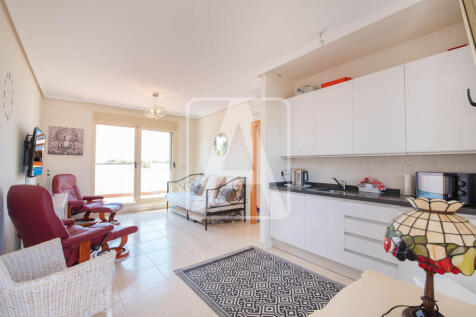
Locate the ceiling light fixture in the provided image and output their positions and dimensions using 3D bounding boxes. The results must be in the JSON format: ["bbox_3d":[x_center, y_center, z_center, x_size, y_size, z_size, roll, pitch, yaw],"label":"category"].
[{"bbox_3d":[-1.680,-1.070,4.000,0.400,0.527,0.400,1,-2,-40],"label":"ceiling light fixture"}]

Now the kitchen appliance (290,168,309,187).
[{"bbox_3d":[0.885,0.277,2.887,0.245,0.255,0.175,-1,-1,28],"label":"kitchen appliance"}]

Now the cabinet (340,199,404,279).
[{"bbox_3d":[1.558,0.833,2.218,0.550,0.706,0.476,1,-2,-40],"label":"cabinet"}]

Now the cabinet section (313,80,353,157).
[{"bbox_3d":[1.365,-0.500,2.704,0.310,0.910,0.491,1,-2,-40],"label":"cabinet section"}]

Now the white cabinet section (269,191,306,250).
[{"bbox_3d":[0.883,0.823,2.930,0.550,0.713,0.567,1,-1,-40],"label":"white cabinet section"}]

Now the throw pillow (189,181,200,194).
[{"bbox_3d":[-1.077,0.714,4.980,0.130,0.360,0.380,26,-17,-36],"label":"throw pillow"}]

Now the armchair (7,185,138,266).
[{"bbox_3d":[-1.851,0.821,2.346,0.806,1.058,1.068,-1,-1,30],"label":"armchair"}]

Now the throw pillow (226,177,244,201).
[{"bbox_3d":[-0.114,0.642,4.196,0.160,0.460,0.450,24,-16,-37],"label":"throw pillow"}]

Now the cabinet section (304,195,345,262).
[{"bbox_3d":[1.245,0.841,2.589,0.550,0.706,0.494,1,-2,-40],"label":"cabinet section"}]

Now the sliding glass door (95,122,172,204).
[{"bbox_3d":[-2.639,0.175,5.208,1.850,1.950,0.100,1,-2,-40],"label":"sliding glass door"}]

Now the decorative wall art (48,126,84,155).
[{"bbox_3d":[-3.685,-0.367,4.277,0.572,0.585,0.030,1,-2,-40],"label":"decorative wall art"}]

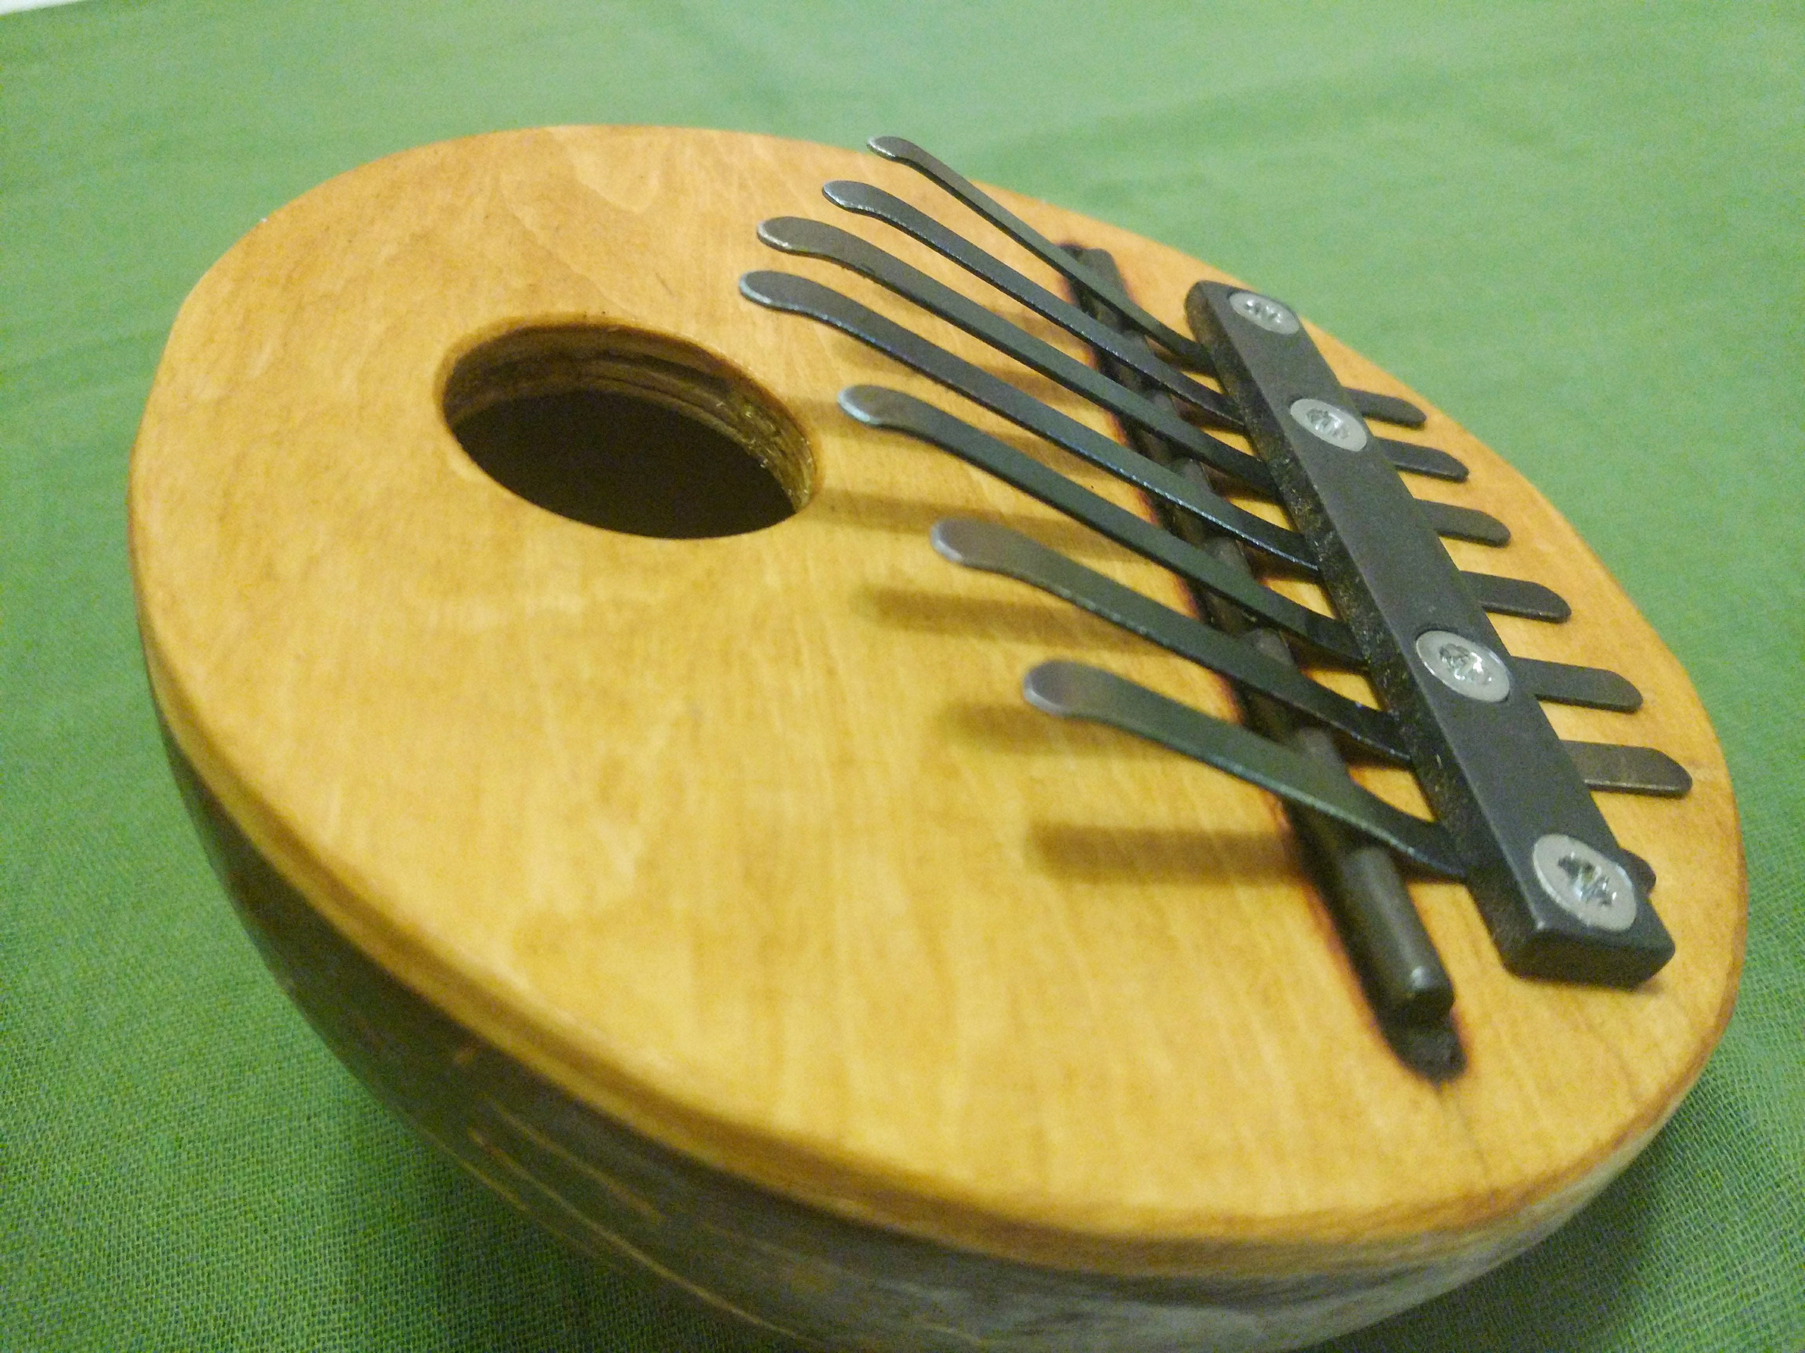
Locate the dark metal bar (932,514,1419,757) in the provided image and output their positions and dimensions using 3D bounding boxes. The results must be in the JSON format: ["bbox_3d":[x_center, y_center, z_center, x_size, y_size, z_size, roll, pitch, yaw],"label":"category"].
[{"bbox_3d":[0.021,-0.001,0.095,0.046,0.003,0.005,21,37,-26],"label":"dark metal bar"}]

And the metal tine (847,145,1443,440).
[{"bbox_3d":[0.023,-0.033,0.133,0.062,0.006,0.005,20,38,-23],"label":"metal tine"}]

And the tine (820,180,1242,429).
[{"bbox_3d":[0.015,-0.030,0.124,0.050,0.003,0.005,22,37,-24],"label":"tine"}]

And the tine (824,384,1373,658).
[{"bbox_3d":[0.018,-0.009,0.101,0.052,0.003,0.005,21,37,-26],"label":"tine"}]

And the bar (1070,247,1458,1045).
[{"bbox_3d":[0.025,-0.011,0.115,0.004,0.004,0.088,8,41,-16],"label":"bar"}]

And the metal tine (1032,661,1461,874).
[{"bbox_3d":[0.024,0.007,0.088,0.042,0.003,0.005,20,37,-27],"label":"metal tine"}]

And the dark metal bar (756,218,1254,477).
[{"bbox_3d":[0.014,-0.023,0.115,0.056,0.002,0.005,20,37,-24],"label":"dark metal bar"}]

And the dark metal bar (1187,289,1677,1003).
[{"bbox_3d":[0.039,-0.010,0.119,0.011,0.004,0.081,8,41,-16],"label":"dark metal bar"}]

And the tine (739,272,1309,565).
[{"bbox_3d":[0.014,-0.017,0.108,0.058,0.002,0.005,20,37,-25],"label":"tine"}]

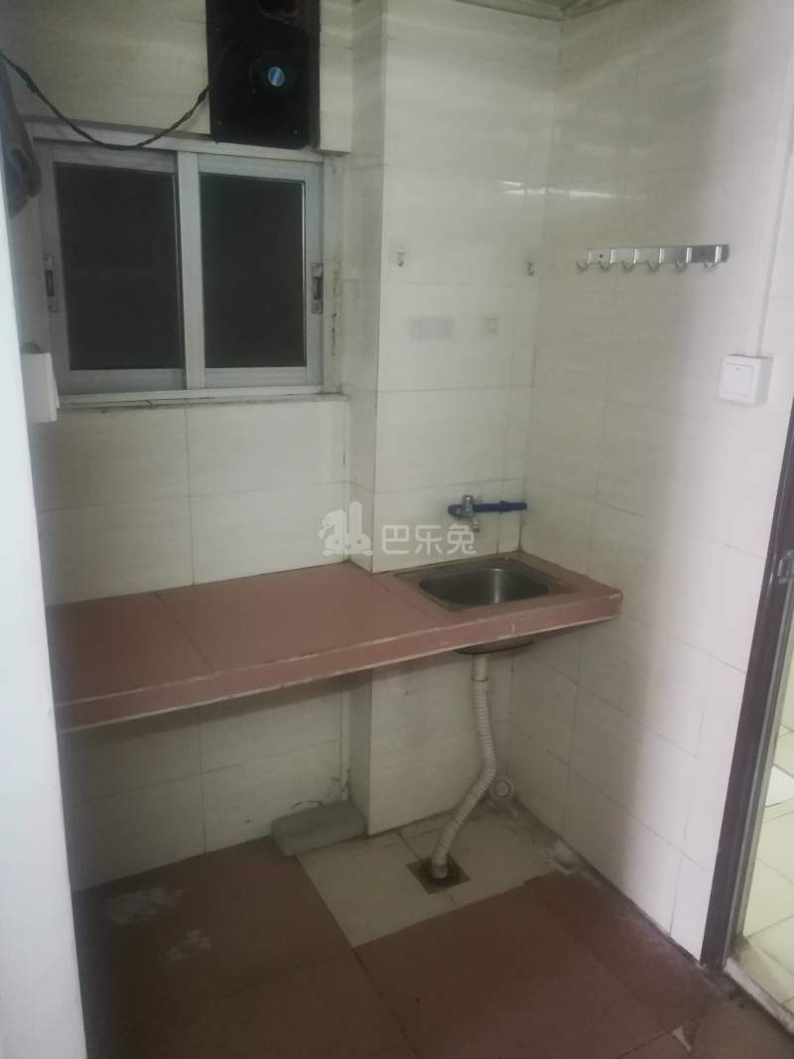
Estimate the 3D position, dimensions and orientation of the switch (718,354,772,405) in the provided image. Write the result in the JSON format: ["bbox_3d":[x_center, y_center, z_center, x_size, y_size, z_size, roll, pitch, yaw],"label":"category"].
[{"bbox_3d":[0.678,-0.292,1.549,0.034,0.086,0.086,-7,18,-27],"label":"switch"}]

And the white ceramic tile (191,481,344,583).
[{"bbox_3d":[-0.320,0.010,2.018,0.405,0.235,0.011,-7,19,-28],"label":"white ceramic tile"}]

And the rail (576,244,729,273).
[{"bbox_3d":[0.534,-0.587,1.724,0.036,0.055,0.411,-7,19,-28],"label":"rail"}]

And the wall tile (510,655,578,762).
[{"bbox_3d":[0.409,0.492,2.264,0.010,0.244,0.282,-7,19,-28],"label":"wall tile"}]

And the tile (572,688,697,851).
[{"bbox_3d":[0.579,0.584,1.990,0.010,0.250,0.402,-7,18,-27],"label":"tile"}]

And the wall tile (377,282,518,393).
[{"bbox_3d":[0.127,-0.475,1.977,0.390,0.249,0.010,-7,19,-28],"label":"wall tile"}]

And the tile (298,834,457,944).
[{"bbox_3d":[-0.058,0.917,2.053,0.285,0.010,0.330,-7,18,-27],"label":"tile"}]

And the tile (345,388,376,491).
[{"bbox_3d":[-0.081,-0.226,1.986,0.010,0.245,0.138,-7,18,-27],"label":"tile"}]

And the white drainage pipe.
[{"bbox_3d":[0.179,0.603,2.074,0.196,0.635,0.089,-7,19,-28],"label":"white drainage pipe"}]

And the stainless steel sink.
[{"bbox_3d":[0.215,0.211,2.007,0.346,0.150,0.306,-7,19,-28],"label":"stainless steel sink"}]

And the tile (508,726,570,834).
[{"bbox_3d":[0.404,0.728,2.346,0.011,0.238,0.274,-7,19,-28],"label":"tile"}]

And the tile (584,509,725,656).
[{"bbox_3d":[0.592,0.100,1.853,0.010,0.249,0.404,-7,18,-27],"label":"tile"}]

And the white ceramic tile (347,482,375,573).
[{"bbox_3d":[-0.083,-0.003,2.072,0.011,0.222,0.124,-7,19,-28],"label":"white ceramic tile"}]

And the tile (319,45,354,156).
[{"bbox_3d":[-0.139,-0.977,1.811,0.082,0.212,0.010,-7,18,-27],"label":"tile"}]

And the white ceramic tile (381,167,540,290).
[{"bbox_3d":[0.161,-0.717,1.921,0.446,0.248,0.010,-7,19,-28],"label":"white ceramic tile"}]

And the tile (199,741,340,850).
[{"bbox_3d":[-0.340,0.733,2.210,0.397,0.245,0.010,-7,18,-27],"label":"tile"}]

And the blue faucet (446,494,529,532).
[{"bbox_3d":[0.270,-0.061,2.113,0.265,0.090,0.120,-7,19,-28],"label":"blue faucet"}]

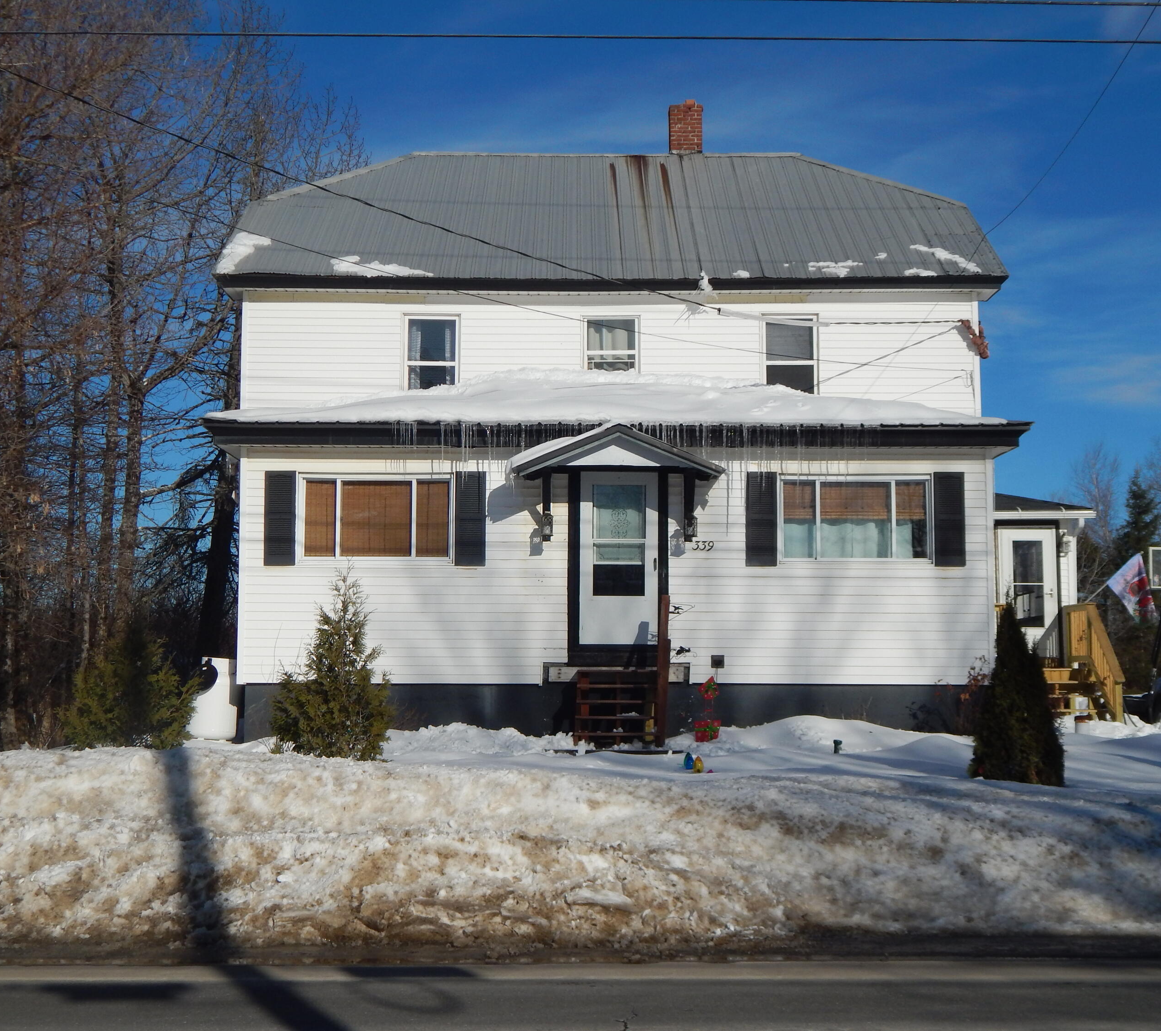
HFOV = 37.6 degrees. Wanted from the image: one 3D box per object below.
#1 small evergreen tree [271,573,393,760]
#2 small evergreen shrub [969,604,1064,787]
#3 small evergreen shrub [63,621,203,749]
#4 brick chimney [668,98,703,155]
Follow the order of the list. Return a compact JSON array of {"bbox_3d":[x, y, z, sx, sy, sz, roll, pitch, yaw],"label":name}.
[{"bbox_3d":[-1.864,1.143,12.800,0.918,1.473,0.920,0,-5,0],"label":"small evergreen tree"},{"bbox_3d":[3.319,1.378,13.000,0.728,1.439,0.730,0,-5,0],"label":"small evergreen shrub"},{"bbox_3d":[-3.222,1.249,12.300,1.006,0.959,1.000,0,-5,0],"label":"small evergreen shrub"},{"bbox_3d":[1.689,-6.221,27.400,0.534,0.913,0.500,0,-5,0],"label":"brick chimney"}]

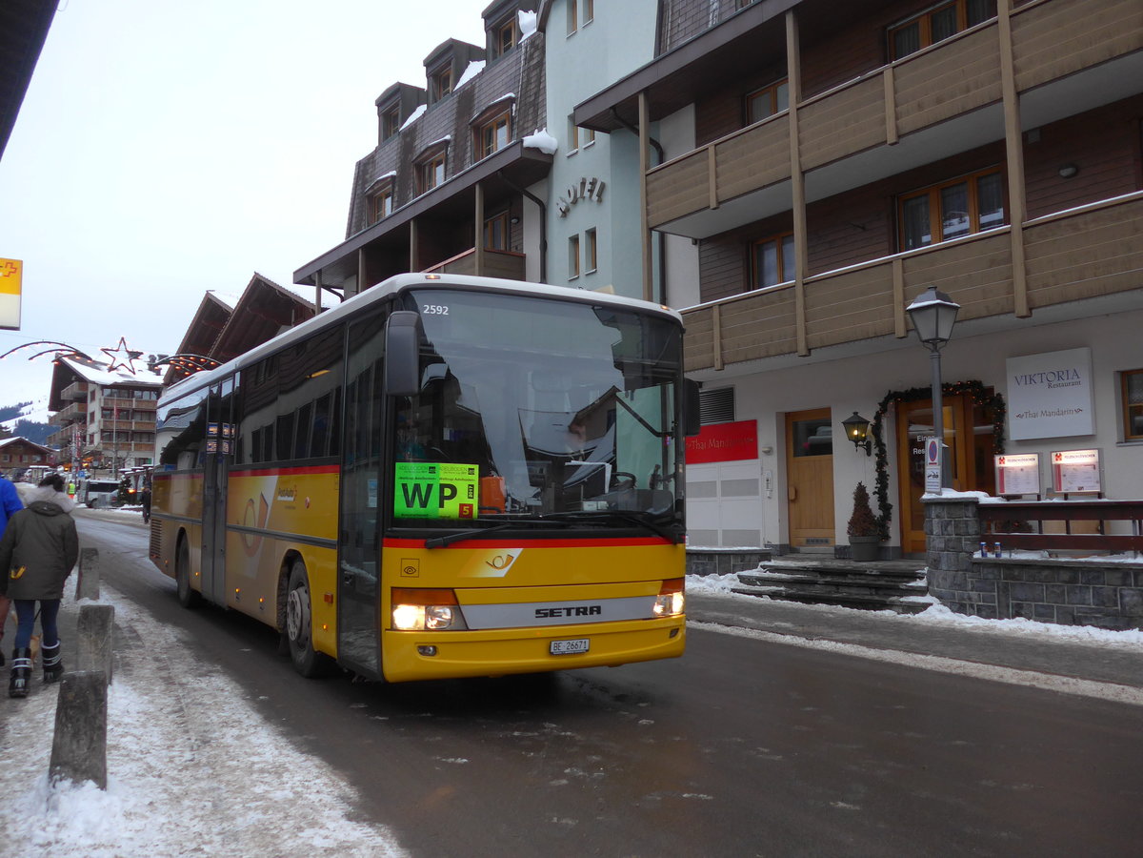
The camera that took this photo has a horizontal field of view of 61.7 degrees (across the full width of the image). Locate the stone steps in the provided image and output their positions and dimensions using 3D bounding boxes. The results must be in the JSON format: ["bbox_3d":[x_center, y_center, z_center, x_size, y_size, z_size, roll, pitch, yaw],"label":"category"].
[{"bbox_3d":[3.522,2.038,12.469,0.850,0.440,3.050,3,-6,-37],"label":"stone steps"}]

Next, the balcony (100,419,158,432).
[{"bbox_3d":[-54.954,-0.396,119.786,7.600,1.350,1.300,3,-6,-37],"label":"balcony"}]

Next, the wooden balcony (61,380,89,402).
[{"bbox_3d":[-67.204,-4.969,129.583,1.350,1.200,10.500,3,-6,-37],"label":"wooden balcony"}]

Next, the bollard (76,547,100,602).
[{"bbox_3d":[-5.889,1.772,11.675,0.250,0.640,0.160,1,-5,-20],"label":"bollard"}]

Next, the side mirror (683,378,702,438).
[{"bbox_3d":[0.998,-0.178,7.966,0.220,0.480,0.150,4,-5,-31],"label":"side mirror"}]

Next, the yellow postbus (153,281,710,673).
[{"bbox_3d":[-2.856,0.708,11.557,2.600,3.152,10.737,4,-5,-31],"label":"yellow postbus"}]

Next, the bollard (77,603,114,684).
[{"bbox_3d":[-3.489,1.569,7.016,0.250,0.575,0.150,2,-6,-28],"label":"bollard"}]

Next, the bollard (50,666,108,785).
[{"bbox_3d":[-2.393,1.450,4.646,0.250,0.570,0.150,2,-6,-28],"label":"bollard"}]

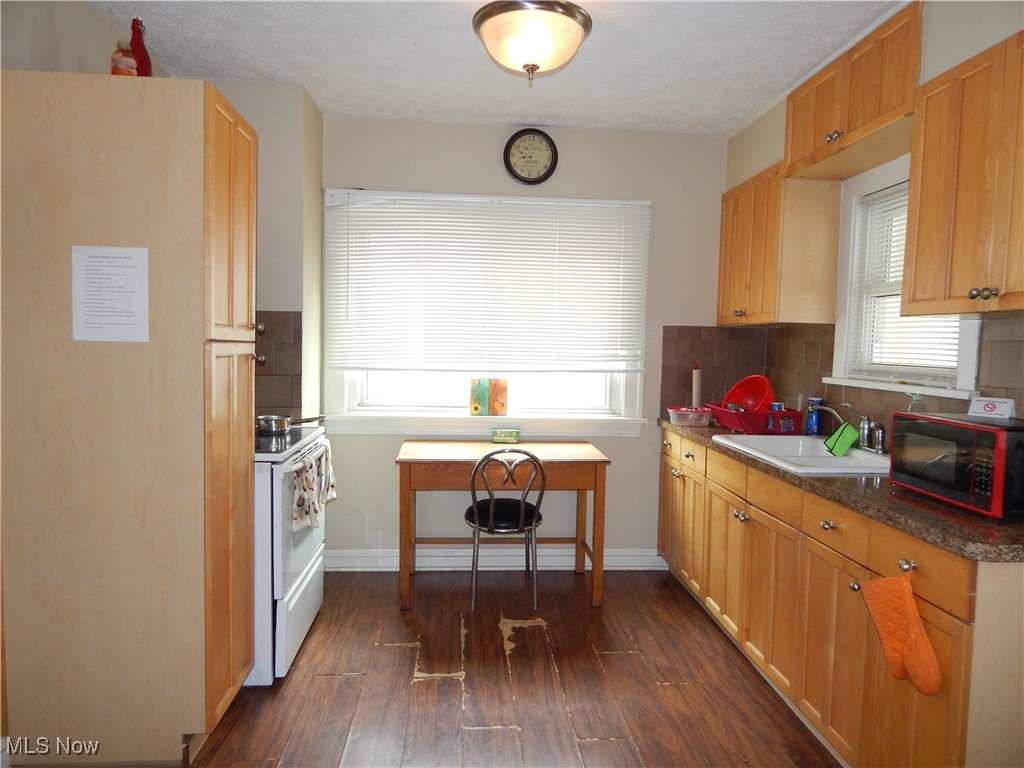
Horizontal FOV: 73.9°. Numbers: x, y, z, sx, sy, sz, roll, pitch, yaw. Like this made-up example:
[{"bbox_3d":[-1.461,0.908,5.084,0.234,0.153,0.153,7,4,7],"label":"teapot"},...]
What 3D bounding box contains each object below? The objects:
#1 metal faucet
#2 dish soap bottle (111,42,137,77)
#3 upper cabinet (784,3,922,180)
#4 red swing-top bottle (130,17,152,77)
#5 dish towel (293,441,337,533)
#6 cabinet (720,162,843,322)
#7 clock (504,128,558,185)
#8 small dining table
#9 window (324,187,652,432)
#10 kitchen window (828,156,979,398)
[{"bbox_3d":[1.411,0.183,2.883,0.285,0.190,0.220,1,4,-4],"label":"metal faucet"},{"bbox_3d":[-1.215,-0.993,2.135,0.080,0.151,0.080,1,4,-4],"label":"dish soap bottle"},{"bbox_3d":[1.476,-1.133,2.773,0.291,0.380,0.924,1,4,-4],"label":"upper cabinet"},{"bbox_3d":[-1.248,-1.074,2.269,0.085,0.295,0.085,1,3,-4],"label":"red swing-top bottle"},{"bbox_3d":[-0.831,0.424,2.883,0.075,0.325,0.550,1,4,-4],"label":"dish towel"},{"bbox_3d":[1.399,-0.696,3.628,0.296,0.763,0.752,1,4,-4],"label":"cabinet"},{"bbox_3d":[0.108,-1.285,3.845,0.308,0.312,0.050,1,4,-4],"label":"clock"},{"bbox_3d":[-0.065,0.744,3.688,1.076,0.760,0.555,1,4,-4],"label":"small dining table"},{"bbox_3d":[-0.136,-0.379,3.897,1.865,1.375,0.125,1,4,-4],"label":"window"},{"bbox_3d":[1.599,-0.455,2.786,0.120,0.969,1.000,1,4,-4],"label":"kitchen window"}]

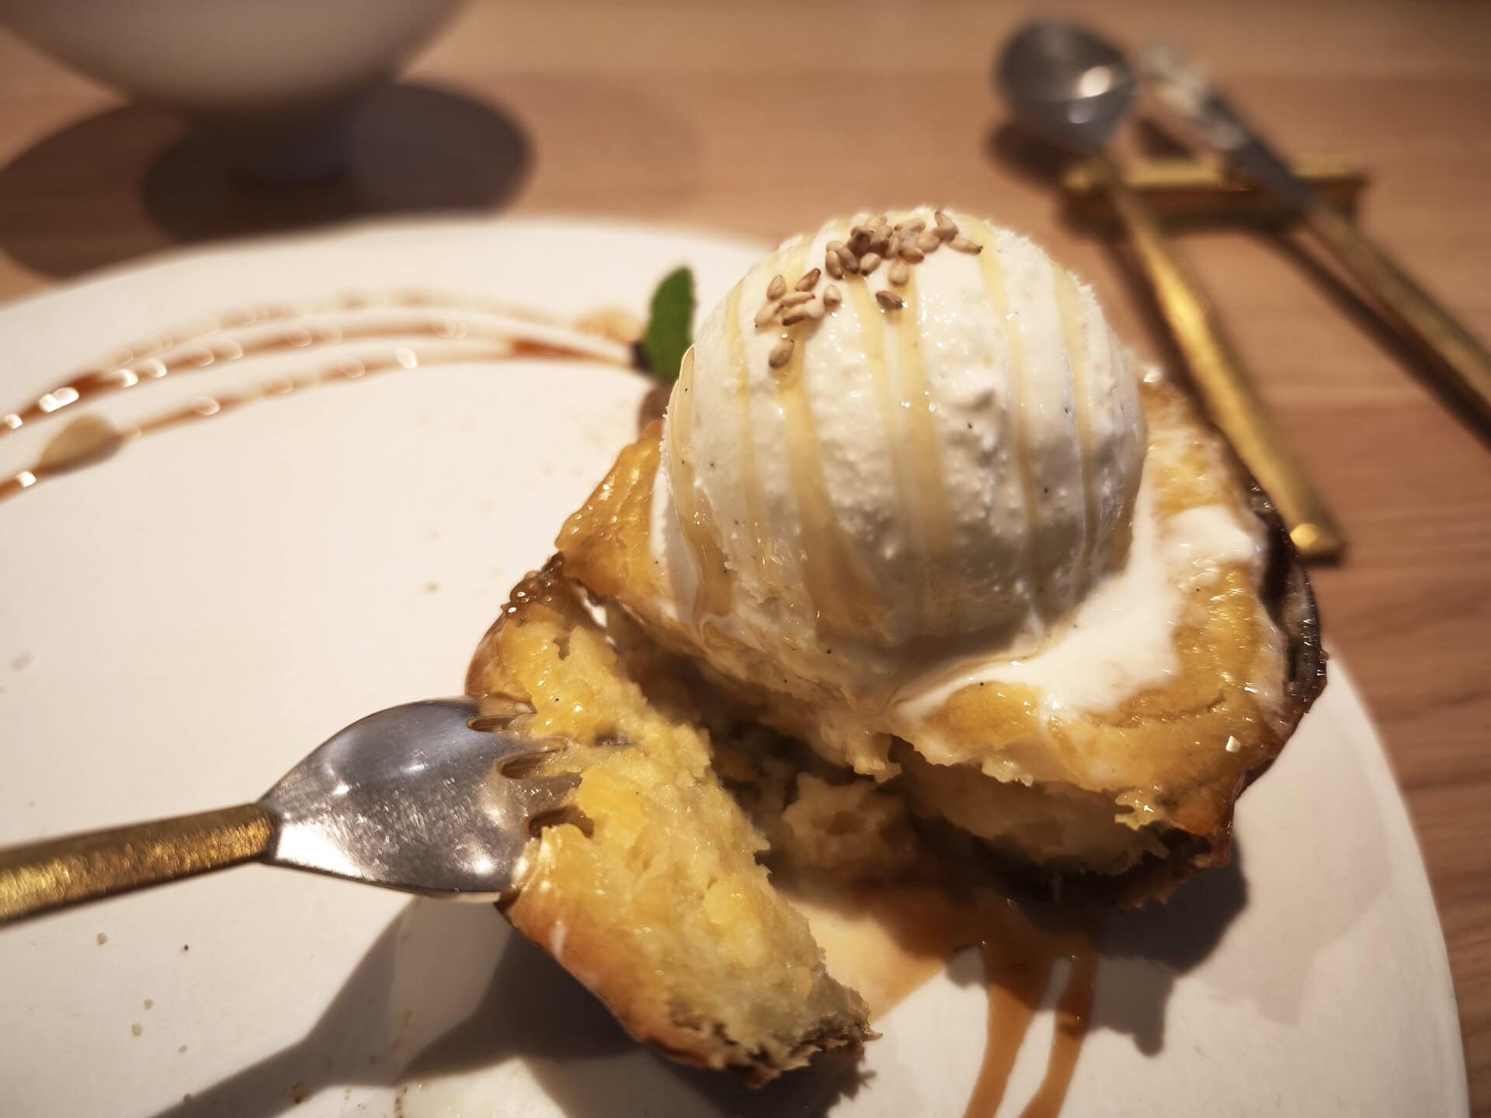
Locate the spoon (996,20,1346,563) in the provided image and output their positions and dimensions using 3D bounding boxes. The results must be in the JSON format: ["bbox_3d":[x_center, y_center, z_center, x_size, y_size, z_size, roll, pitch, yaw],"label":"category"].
[{"bbox_3d":[0.094,-0.077,0.233,0.035,0.017,0.185,-4,54,-6],"label":"spoon"}]

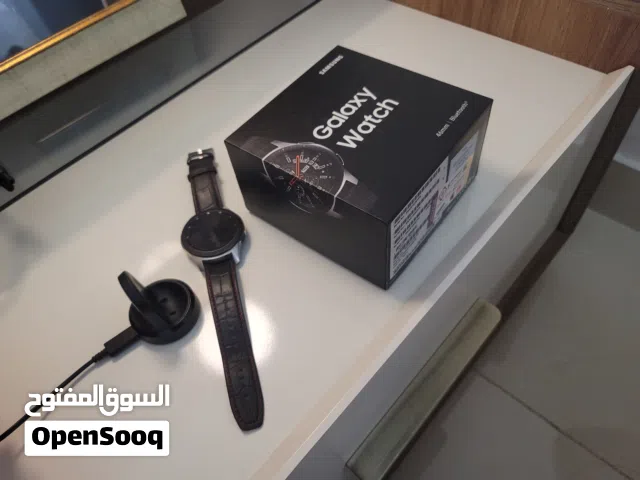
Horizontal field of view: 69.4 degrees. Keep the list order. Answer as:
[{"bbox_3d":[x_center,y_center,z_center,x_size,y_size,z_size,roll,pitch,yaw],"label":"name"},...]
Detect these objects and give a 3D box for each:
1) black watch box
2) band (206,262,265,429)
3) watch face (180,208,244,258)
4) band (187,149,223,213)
[{"bbox_3d":[0.029,-0.056,0.326,0.126,0.071,0.123,30,62,26],"label":"black watch box"},{"bbox_3d":[-0.053,0.060,0.288,0.022,0.009,0.115,-17,53,-5],"label":"band"},{"bbox_3d":[-0.075,-0.002,0.334,0.046,0.014,0.048,-16,53,-5],"label":"watch face"},{"bbox_3d":[-0.091,-0.045,0.372,0.023,0.009,0.076,-16,53,-5],"label":"band"}]

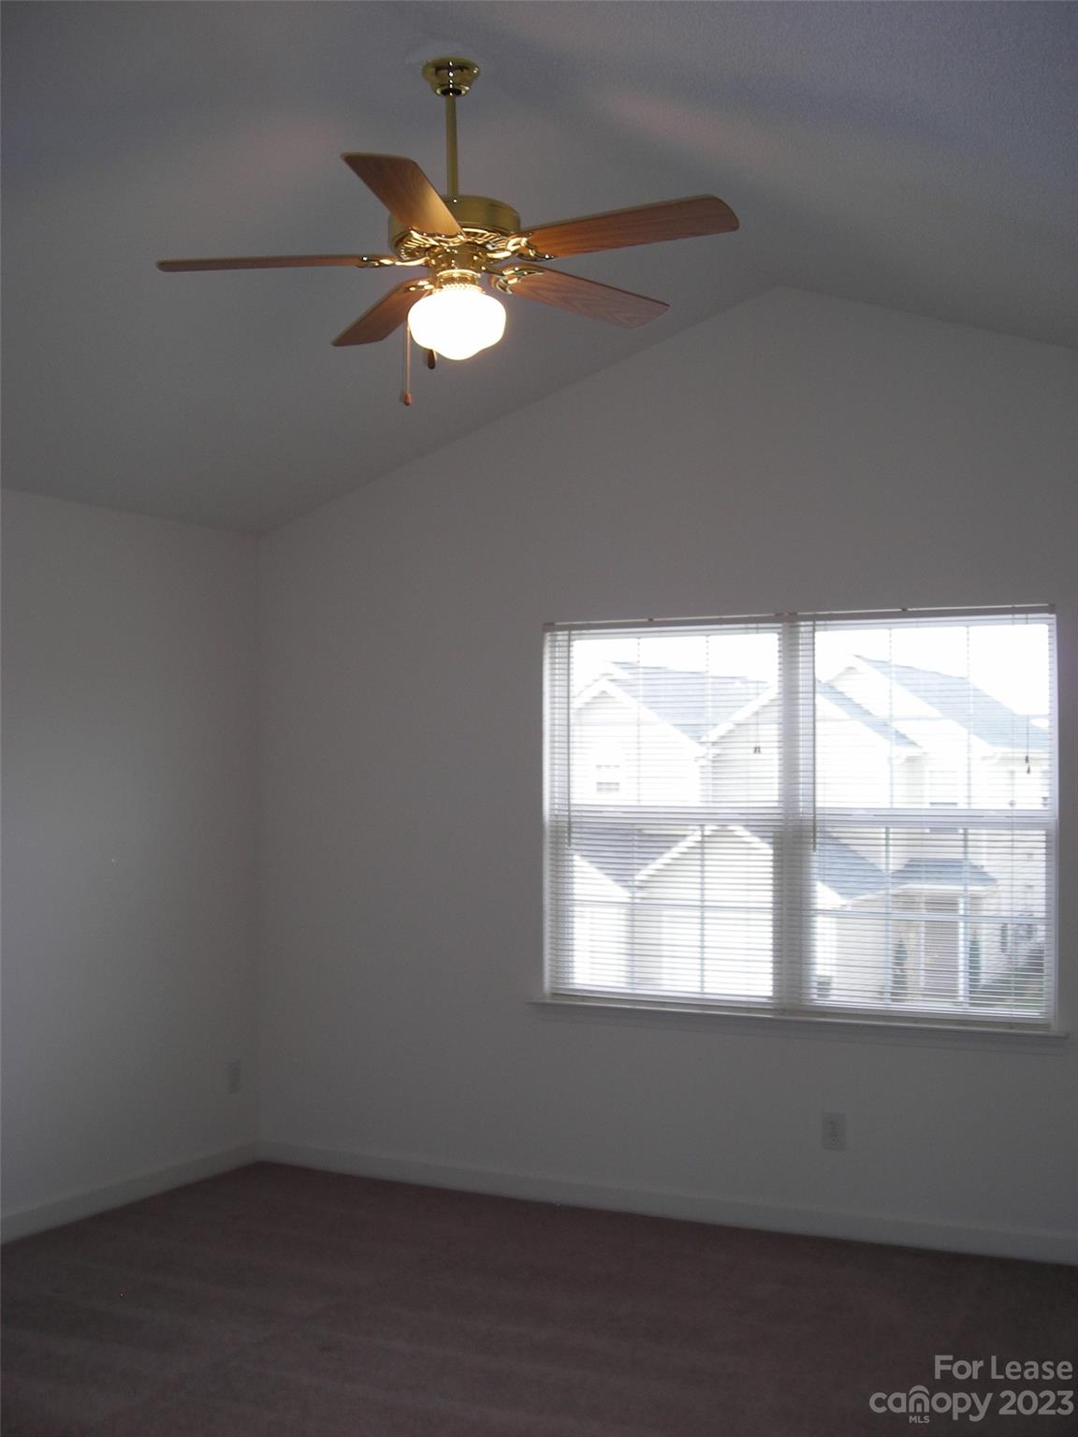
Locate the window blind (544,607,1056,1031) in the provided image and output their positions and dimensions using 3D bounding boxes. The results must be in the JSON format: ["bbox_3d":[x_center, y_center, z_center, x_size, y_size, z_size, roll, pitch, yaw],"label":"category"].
[{"bbox_3d":[0.796,0.309,5.127,1.735,1.290,0.100,-1,-2,28],"label":"window blind"}]

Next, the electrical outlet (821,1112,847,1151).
[{"bbox_3d":[0.932,1.302,4.980,0.072,0.116,0.012,-1,-2,28],"label":"electrical outlet"}]

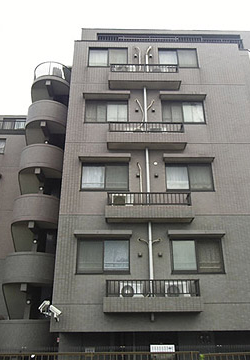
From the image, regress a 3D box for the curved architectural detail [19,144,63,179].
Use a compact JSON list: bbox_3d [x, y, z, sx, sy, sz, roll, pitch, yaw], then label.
[{"bbox_3d":[-4.476,-0.993,17.911,2.468,1.346,1.408,0,-25,-1],"label":"curved architectural detail"}]

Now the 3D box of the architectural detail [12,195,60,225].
[{"bbox_3d":[-4.338,1.725,16.924,2.921,1.317,1.924,0,-25,-1],"label":"architectural detail"}]

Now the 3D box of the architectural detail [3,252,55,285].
[{"bbox_3d":[-4.329,4.307,15.717,2.921,1.317,1.924,0,-25,-1],"label":"architectural detail"}]

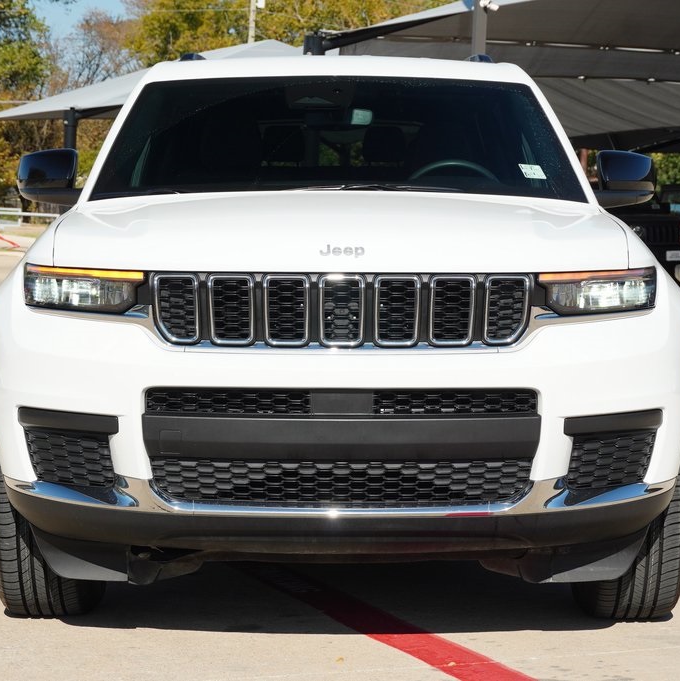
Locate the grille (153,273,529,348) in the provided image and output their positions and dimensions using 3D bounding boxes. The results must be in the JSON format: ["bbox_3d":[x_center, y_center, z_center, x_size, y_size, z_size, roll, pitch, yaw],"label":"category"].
[{"bbox_3d":[0.002,-0.077,5.365,0.952,0.190,0.121,0,3,-1],"label":"grille"}]

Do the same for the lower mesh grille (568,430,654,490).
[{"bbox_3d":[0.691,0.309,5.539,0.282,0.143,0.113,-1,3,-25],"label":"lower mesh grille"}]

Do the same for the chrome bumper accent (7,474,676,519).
[{"bbox_3d":[0.005,0.386,5.473,1.776,0.087,0.391,0,3,-1],"label":"chrome bumper accent"}]

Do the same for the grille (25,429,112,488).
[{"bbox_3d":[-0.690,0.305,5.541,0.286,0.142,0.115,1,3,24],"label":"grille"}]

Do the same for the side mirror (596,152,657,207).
[{"bbox_3d":[0.954,-0.544,7.200,0.225,0.195,0.170,0,3,-1],"label":"side mirror"}]

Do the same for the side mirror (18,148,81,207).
[{"bbox_3d":[-0.972,-0.551,7.200,0.225,0.195,0.170,0,3,-1],"label":"side mirror"}]

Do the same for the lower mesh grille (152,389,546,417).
[{"bbox_3d":[0.002,0.153,5.389,0.997,0.070,0.111,0,3,-1],"label":"lower mesh grille"}]

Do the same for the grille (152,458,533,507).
[{"bbox_3d":[0.007,0.349,5.376,0.964,0.115,0.118,0,3,-1],"label":"grille"}]

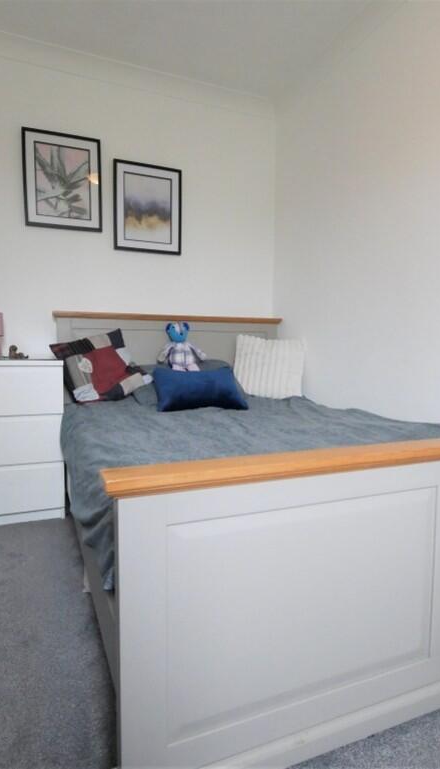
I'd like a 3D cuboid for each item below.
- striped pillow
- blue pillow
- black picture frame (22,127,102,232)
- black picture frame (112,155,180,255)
[{"bbox_3d":[0.327,-0.111,2.714,0.430,0.410,0.140,0,-14,-2],"label":"striped pillow"},{"bbox_3d":[-0.106,0.024,2.197,0.450,0.285,0.135,-1,-38,-12],"label":"blue pillow"},{"bbox_3d":[-0.957,-1.241,2.547,0.443,0.567,0.020,-1,4,-22],"label":"black picture frame"},{"bbox_3d":[-0.473,-1.159,2.747,0.442,0.565,0.020,-1,4,-22],"label":"black picture frame"}]

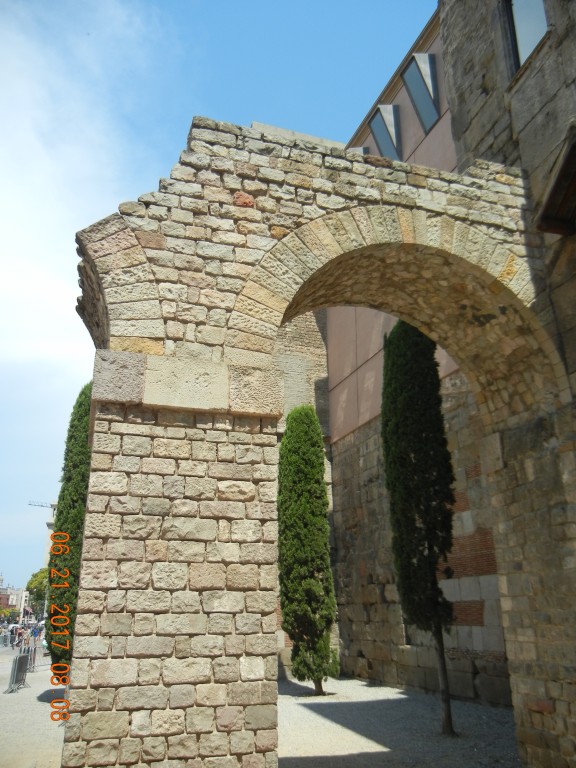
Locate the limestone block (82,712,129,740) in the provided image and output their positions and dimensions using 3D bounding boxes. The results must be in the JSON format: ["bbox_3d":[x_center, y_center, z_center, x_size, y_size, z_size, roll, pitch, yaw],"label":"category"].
[{"bbox_3d":[-1.343,2.499,4.883,0.333,0.188,0.180,6,-21,-17],"label":"limestone block"}]

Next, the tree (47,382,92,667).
[{"bbox_3d":[-5.174,3.817,17.447,1.450,7.950,1.450,0,-20,0],"label":"tree"}]

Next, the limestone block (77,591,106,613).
[{"bbox_3d":[-1.511,1.680,5.119,0.204,0.160,0.180,6,-21,-17],"label":"limestone block"}]

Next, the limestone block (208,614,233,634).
[{"bbox_3d":[-0.559,1.932,5.353,0.196,0.150,0.180,6,-21,-17],"label":"limestone block"}]

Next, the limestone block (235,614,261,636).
[{"bbox_3d":[-0.334,1.889,5.229,0.204,0.139,0.200,6,-21,-17],"label":"limestone block"}]

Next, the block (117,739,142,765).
[{"bbox_3d":[-1.123,2.586,4.711,0.153,0.150,0.200,6,-21,-17],"label":"block"}]

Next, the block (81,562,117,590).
[{"bbox_3d":[-1.483,1.508,5.229,0.270,0.205,0.170,5,-21,-16],"label":"block"}]

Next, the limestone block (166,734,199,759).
[{"bbox_3d":[-0.799,2.708,4.993,0.228,0.158,0.180,6,-21,-17],"label":"limestone block"}]

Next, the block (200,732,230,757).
[{"bbox_3d":[-0.558,2.631,4.886,0.215,0.146,0.200,6,-21,-17],"label":"block"}]

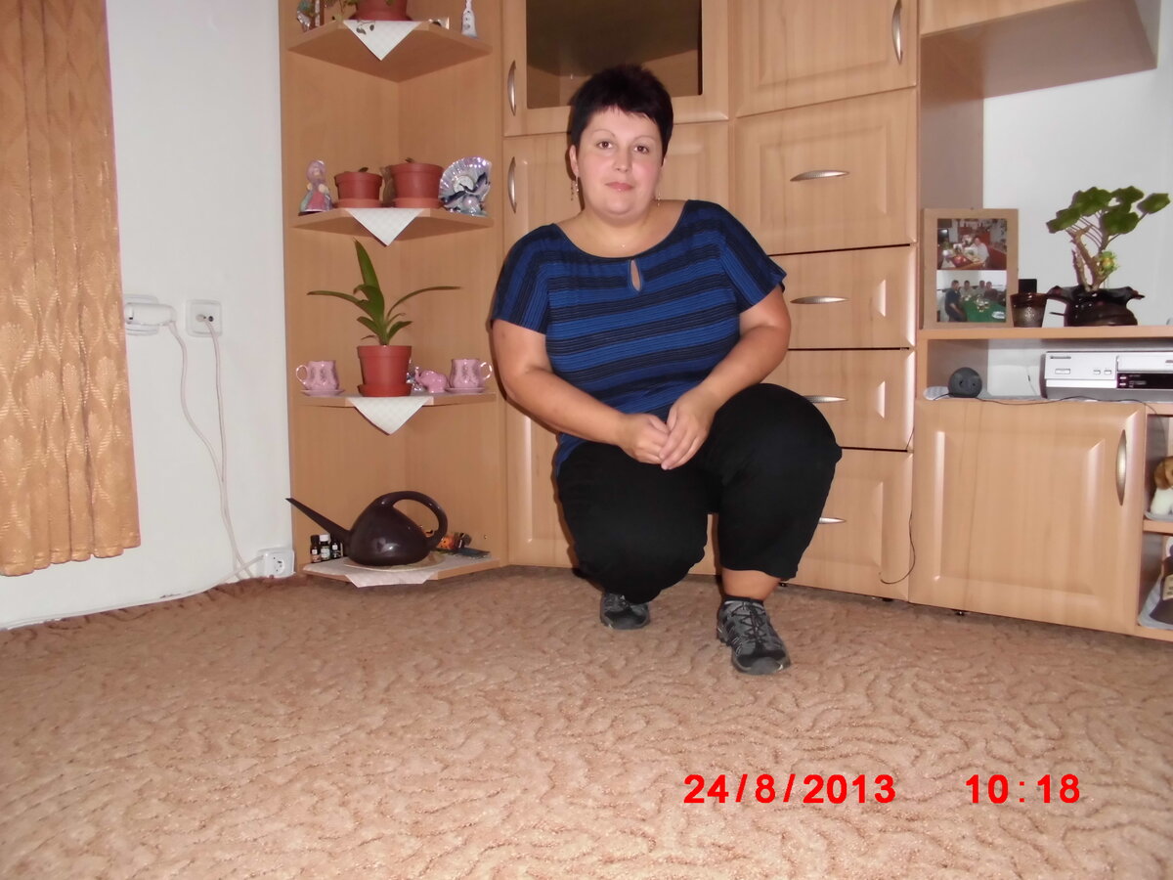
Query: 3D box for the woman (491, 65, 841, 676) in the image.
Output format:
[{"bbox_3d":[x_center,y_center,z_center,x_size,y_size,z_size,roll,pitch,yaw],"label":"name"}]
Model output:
[{"bbox_3d":[0.136,-0.151,1.658,0.580,1.040,0.550,-1,5,-6],"label":"woman"}]

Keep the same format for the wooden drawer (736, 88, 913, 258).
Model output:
[{"bbox_3d":[0.511,-0.561,1.901,0.403,0.313,0.040,3,6,37],"label":"wooden drawer"}]

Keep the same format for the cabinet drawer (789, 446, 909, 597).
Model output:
[{"bbox_3d":[0.520,0.171,1.951,0.404,0.310,0.035,3,6,37],"label":"cabinet drawer"}]

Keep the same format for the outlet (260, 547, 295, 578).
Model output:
[{"bbox_3d":[-0.748,0.300,2.137,0.040,0.078,0.080,3,6,39],"label":"outlet"}]

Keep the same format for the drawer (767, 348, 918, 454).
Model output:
[{"bbox_3d":[0.518,-0.091,1.934,0.405,0.215,0.040,3,6,37],"label":"drawer"}]

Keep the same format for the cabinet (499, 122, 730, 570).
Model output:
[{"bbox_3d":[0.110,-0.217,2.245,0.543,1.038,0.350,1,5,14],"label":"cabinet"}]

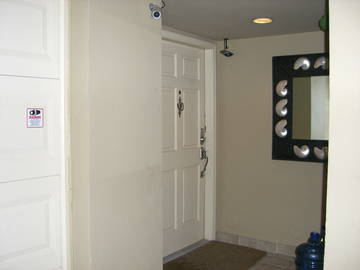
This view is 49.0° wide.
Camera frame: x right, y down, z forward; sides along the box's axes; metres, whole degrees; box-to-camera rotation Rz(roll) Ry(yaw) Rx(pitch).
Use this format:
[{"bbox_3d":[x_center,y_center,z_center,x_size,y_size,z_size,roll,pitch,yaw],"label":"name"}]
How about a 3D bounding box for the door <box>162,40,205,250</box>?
[{"bbox_3d":[-0.017,0.132,3.817,0.045,2.030,0.910,2,4,36],"label":"door"}]

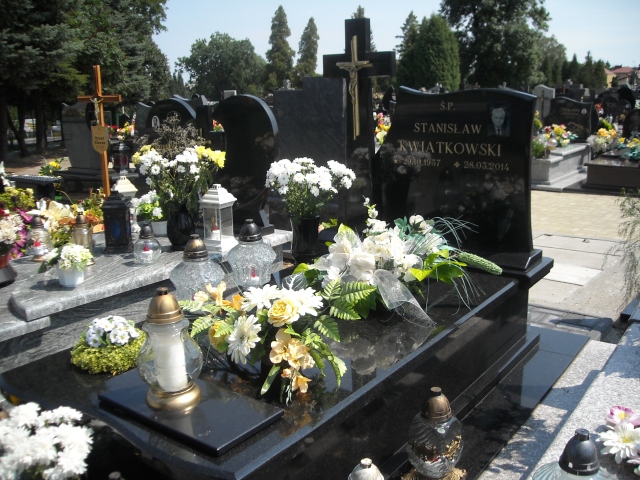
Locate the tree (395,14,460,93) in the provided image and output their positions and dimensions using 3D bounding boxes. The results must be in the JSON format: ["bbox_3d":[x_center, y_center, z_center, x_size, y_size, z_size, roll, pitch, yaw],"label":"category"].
[{"bbox_3d":[5.753,-8.858,33.644,3.260,5.910,3.260,2,12,9],"label":"tree"}]

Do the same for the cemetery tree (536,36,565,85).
[{"bbox_3d":[22.363,-16.792,62.663,3.000,5.950,3.000,3,14,19],"label":"cemetery tree"}]

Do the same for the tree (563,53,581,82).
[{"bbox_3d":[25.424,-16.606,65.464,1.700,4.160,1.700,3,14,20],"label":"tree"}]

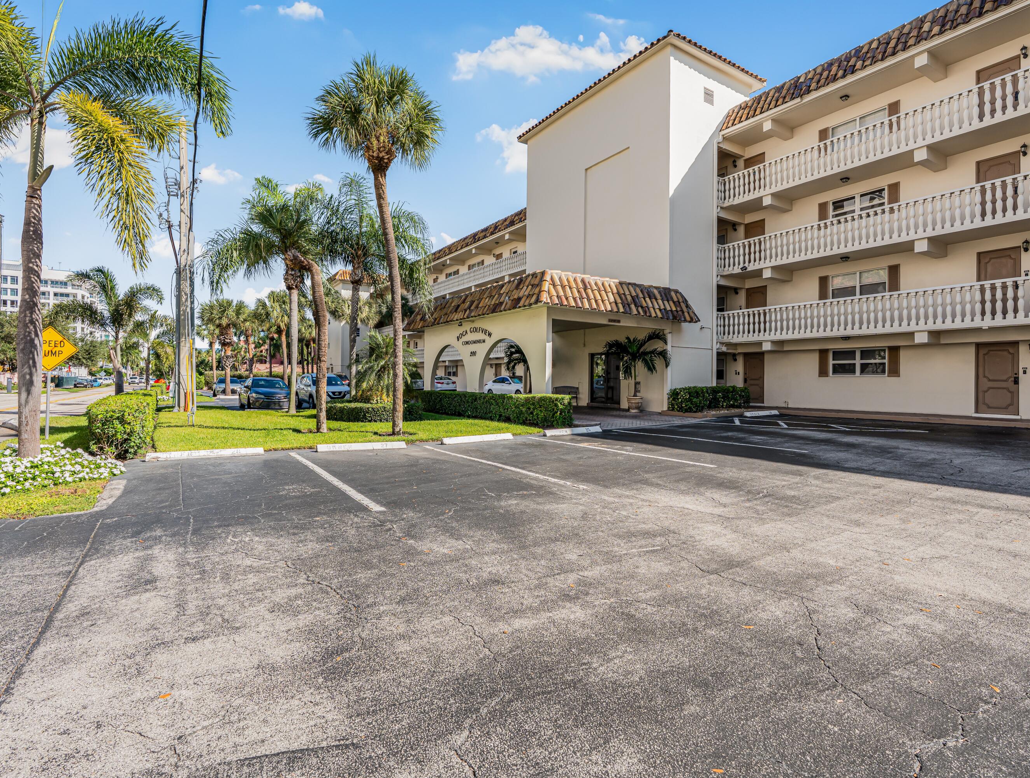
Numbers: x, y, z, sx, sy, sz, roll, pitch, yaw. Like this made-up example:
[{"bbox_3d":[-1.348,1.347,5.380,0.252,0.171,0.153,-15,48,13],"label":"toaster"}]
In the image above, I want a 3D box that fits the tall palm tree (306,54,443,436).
[{"bbox_3d":[-3.557,-3.659,13.041,3.400,9.700,3.400,0,1,-16],"label":"tall palm tree"}]

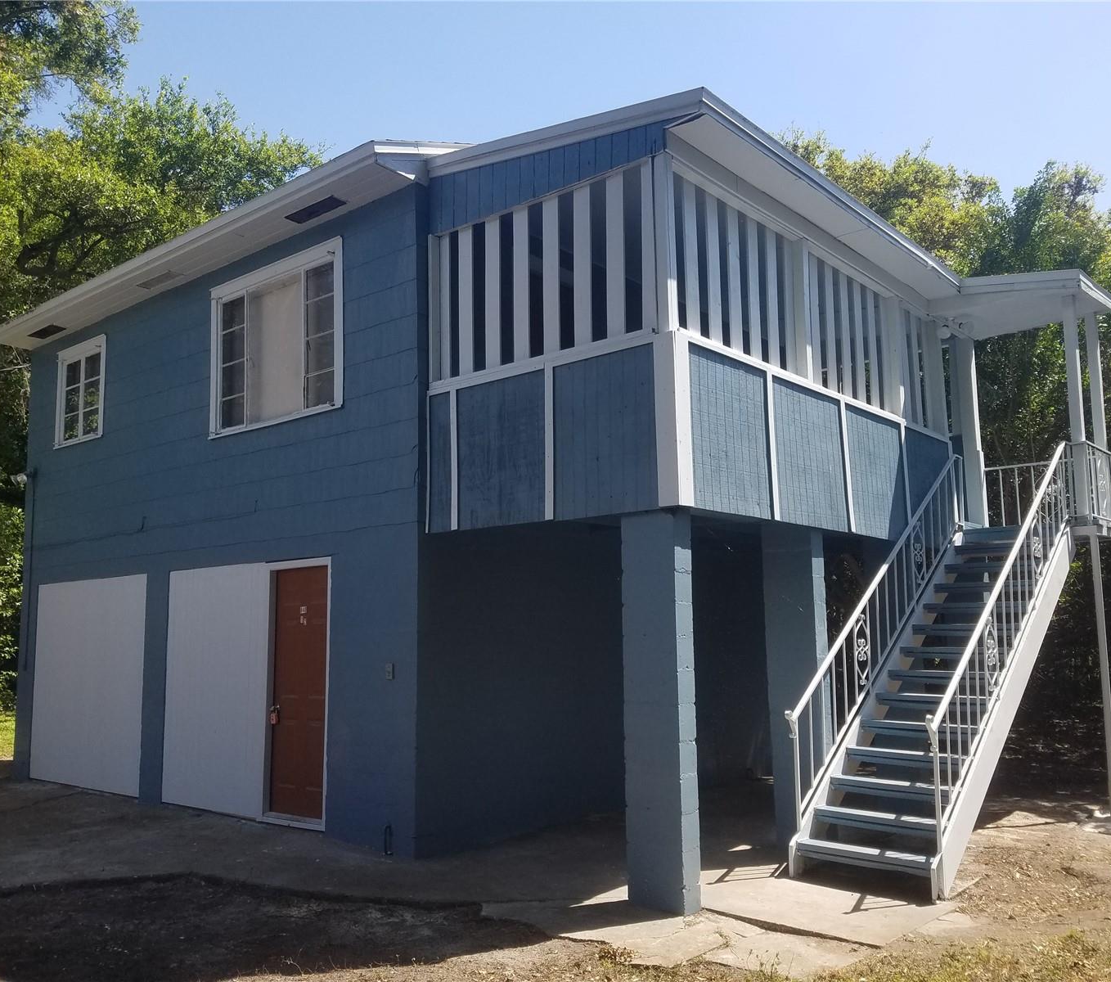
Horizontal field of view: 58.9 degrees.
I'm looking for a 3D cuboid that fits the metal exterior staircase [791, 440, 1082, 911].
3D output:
[{"bbox_3d":[3.176,1.027,7.842,1.013,3.327,4.091,-7,-10,40],"label":"metal exterior staircase"}]

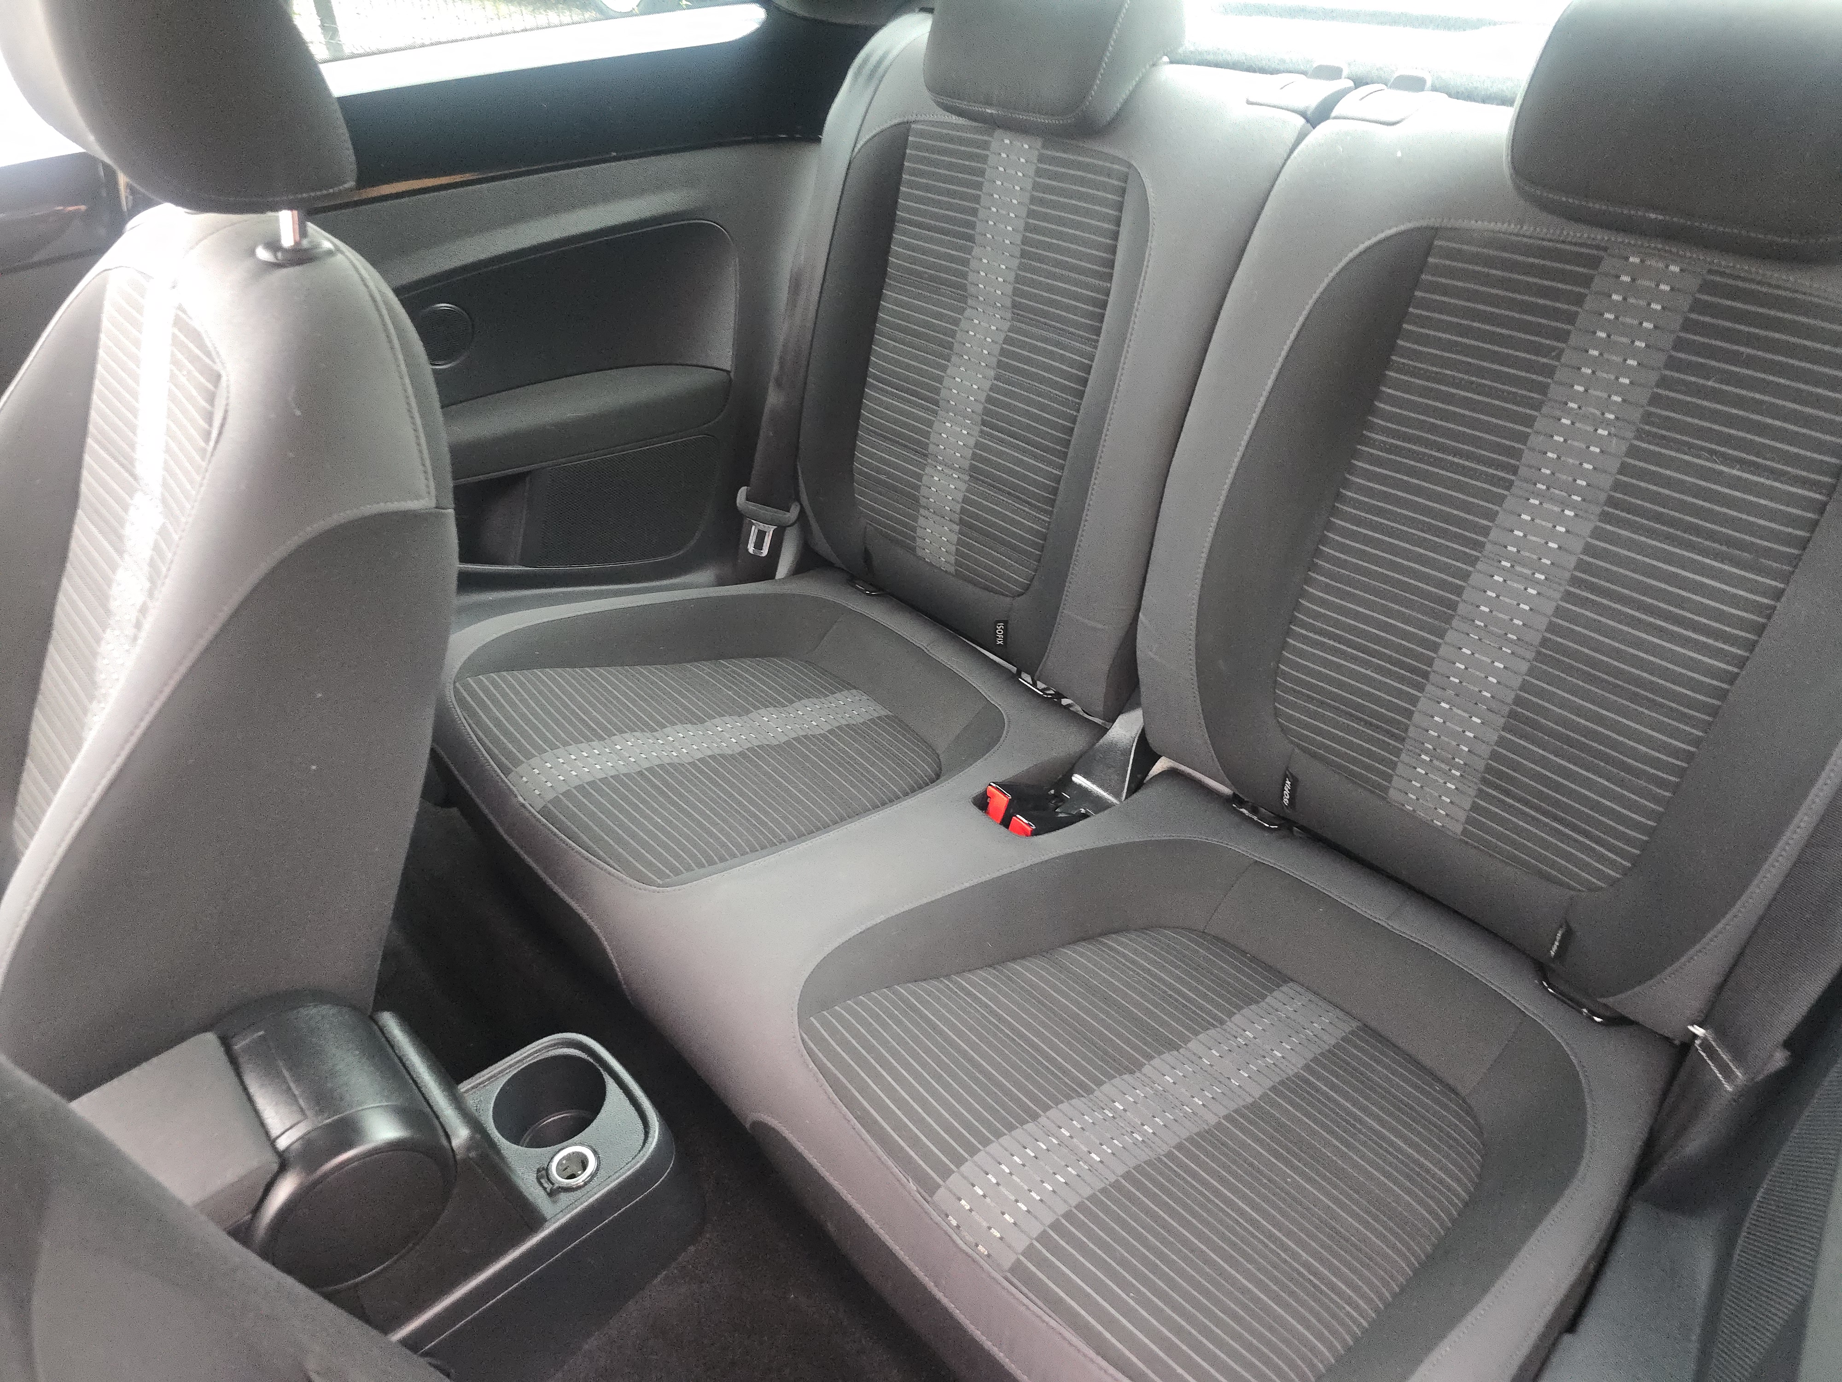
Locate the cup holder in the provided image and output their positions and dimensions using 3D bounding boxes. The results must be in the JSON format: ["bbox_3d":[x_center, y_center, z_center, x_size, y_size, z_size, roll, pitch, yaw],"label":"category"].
[{"bbox_3d":[-0.265,0.317,0.893,0.079,0.060,0.079,0,34,0],"label":"cup holder"}]

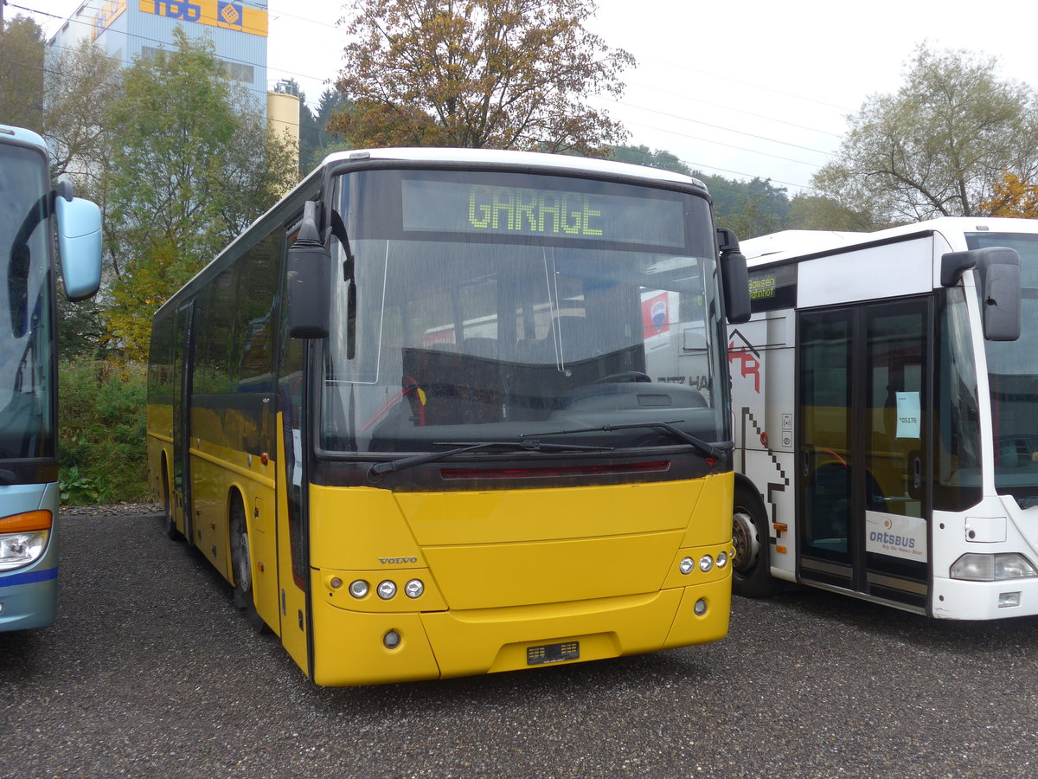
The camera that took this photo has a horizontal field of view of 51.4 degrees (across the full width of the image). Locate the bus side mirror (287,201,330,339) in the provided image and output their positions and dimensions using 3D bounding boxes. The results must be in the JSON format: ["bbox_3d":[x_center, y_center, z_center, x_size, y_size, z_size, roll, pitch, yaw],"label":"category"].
[{"bbox_3d":[-1.036,-0.590,5.351,0.200,0.680,0.180,0,0,-23],"label":"bus side mirror"}]

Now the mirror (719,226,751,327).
[{"bbox_3d":[1.307,-0.682,6.524,0.190,0.590,0.170,0,0,-23],"label":"mirror"}]

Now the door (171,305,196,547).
[{"bbox_3d":[-3.548,0.364,11.469,0.160,2.420,1.600,0,0,-23],"label":"door"}]

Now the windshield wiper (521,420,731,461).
[{"bbox_3d":[0.606,0.287,5.939,1.290,0.230,0.160,0,0,-23],"label":"windshield wiper"}]

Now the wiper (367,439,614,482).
[{"bbox_3d":[-0.114,0.353,5.602,1.330,0.200,0.160,0,0,-23],"label":"wiper"}]

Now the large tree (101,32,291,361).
[{"bbox_3d":[-6.850,-3.000,23.000,4.200,9.300,4.200,-1,0,0],"label":"large tree"}]

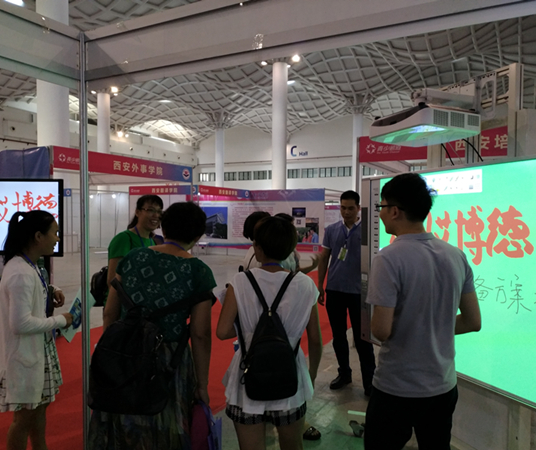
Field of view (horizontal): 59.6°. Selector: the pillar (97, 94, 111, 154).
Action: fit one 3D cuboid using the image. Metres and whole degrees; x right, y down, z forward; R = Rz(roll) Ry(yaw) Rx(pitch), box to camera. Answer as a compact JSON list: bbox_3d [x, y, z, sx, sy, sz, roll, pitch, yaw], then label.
[{"bbox_3d":[-18.057,-7.019,51.434,1.270,14.780,1.270,1,1,27],"label":"pillar"}]

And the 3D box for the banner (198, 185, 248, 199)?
[{"bbox_3d":[-1.424,-1.122,15.973,0.050,0.300,3.150,1,1,27],"label":"banner"}]

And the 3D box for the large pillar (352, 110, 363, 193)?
[{"bbox_3d":[11.581,-7.083,60.903,1.220,14.780,1.220,1,1,27],"label":"large pillar"}]

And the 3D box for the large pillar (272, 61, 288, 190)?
[{"bbox_3d":[1.048,-6.694,40.717,1.220,14.780,1.220,0,1,0],"label":"large pillar"}]

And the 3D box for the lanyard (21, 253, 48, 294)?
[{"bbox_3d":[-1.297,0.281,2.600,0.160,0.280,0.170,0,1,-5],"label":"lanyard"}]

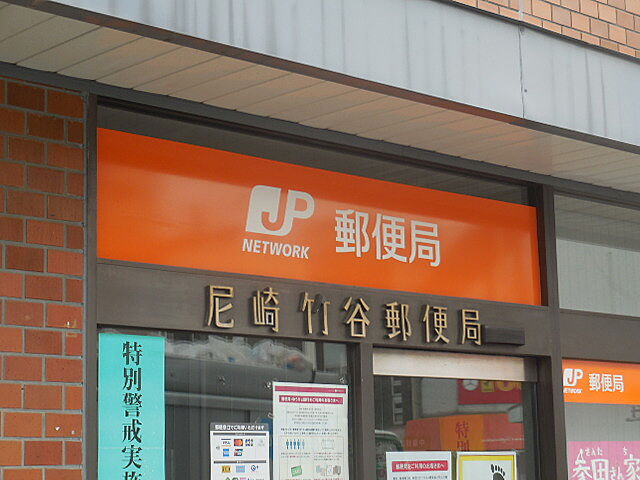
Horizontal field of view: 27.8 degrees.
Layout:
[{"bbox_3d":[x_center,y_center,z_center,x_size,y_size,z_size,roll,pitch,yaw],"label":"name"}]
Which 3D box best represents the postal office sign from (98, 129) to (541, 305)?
[{"bbox_3d":[0.076,-0.032,4.165,1.879,0.366,0.050,8,-15,-40],"label":"postal office sign"}]

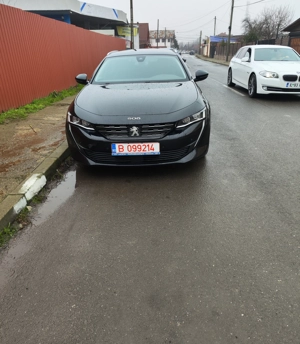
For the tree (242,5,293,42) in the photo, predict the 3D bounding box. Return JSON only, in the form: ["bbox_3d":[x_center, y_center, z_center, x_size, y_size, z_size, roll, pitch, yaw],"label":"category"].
[{"bbox_3d":[13.271,-16.183,32.344,5.900,5.792,5.500,7,25,19],"label":"tree"}]

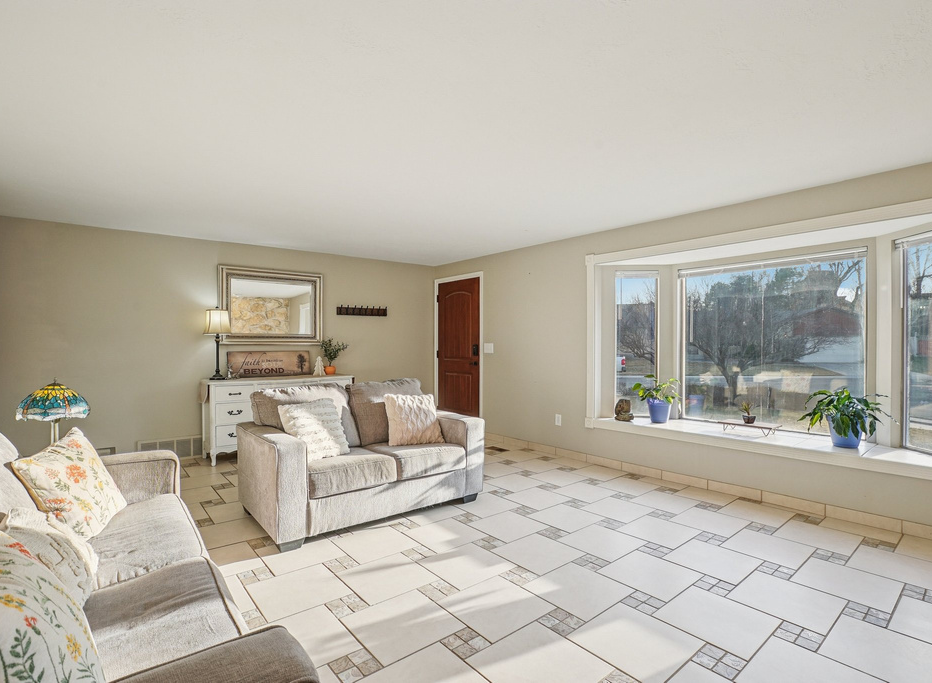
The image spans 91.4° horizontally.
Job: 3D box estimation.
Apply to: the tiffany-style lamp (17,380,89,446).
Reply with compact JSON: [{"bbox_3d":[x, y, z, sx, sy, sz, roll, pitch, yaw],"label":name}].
[{"bbox_3d":[-2.484,0.450,2.750,0.340,0.480,0.340,0,0,-36],"label":"tiffany-style lamp"}]

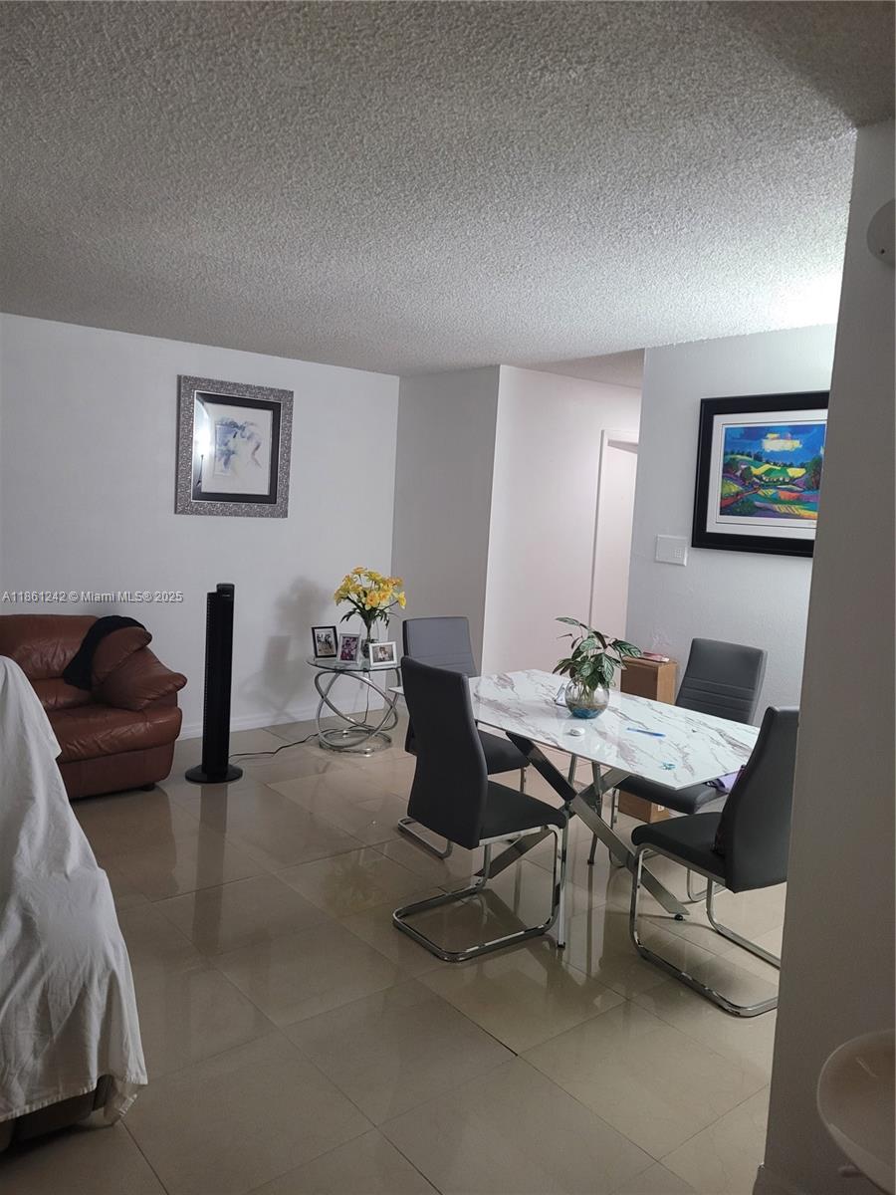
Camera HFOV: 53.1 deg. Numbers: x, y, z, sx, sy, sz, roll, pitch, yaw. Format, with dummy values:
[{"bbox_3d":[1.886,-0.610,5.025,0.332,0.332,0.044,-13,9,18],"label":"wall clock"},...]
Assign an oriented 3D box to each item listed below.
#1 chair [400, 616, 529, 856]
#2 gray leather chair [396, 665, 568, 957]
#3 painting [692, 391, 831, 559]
[{"bbox_3d":[0.070,0.630,4.159,0.406,0.998,0.538,-2,8,-35],"label":"chair"},{"bbox_3d":[0.126,0.726,3.325,0.538,0.998,0.406,-2,8,-37],"label":"gray leather chair"},{"bbox_3d":[1.576,-0.599,4.386,0.040,0.775,0.840,-3,8,-39],"label":"painting"}]

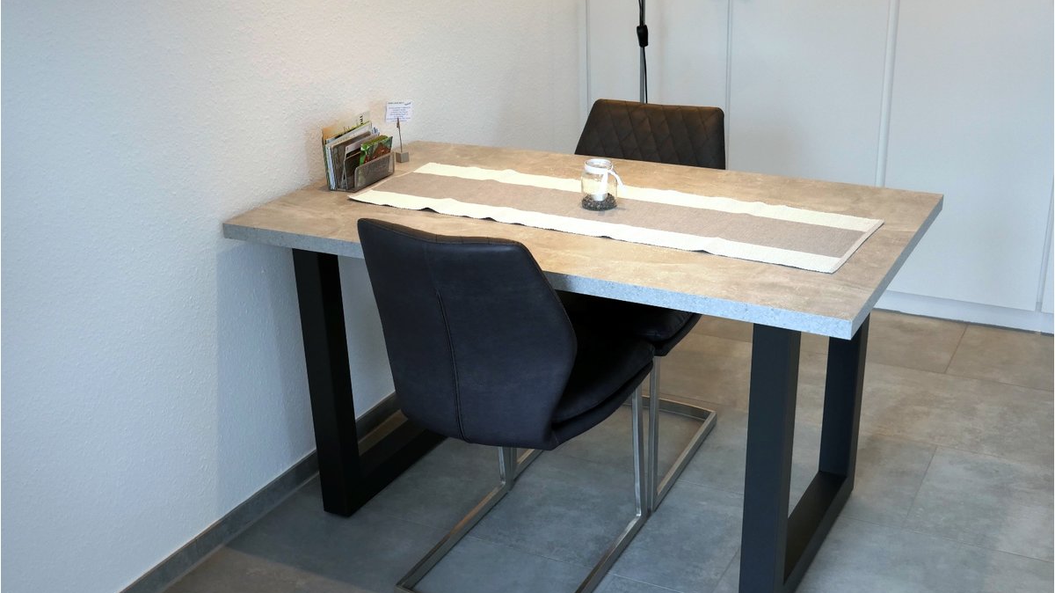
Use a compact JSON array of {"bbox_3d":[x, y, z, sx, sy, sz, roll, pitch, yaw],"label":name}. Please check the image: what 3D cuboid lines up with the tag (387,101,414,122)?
[{"bbox_3d":[-0.339,-0.486,2.897,0.076,0.057,0.003,-9,22,-17],"label":"tag"}]

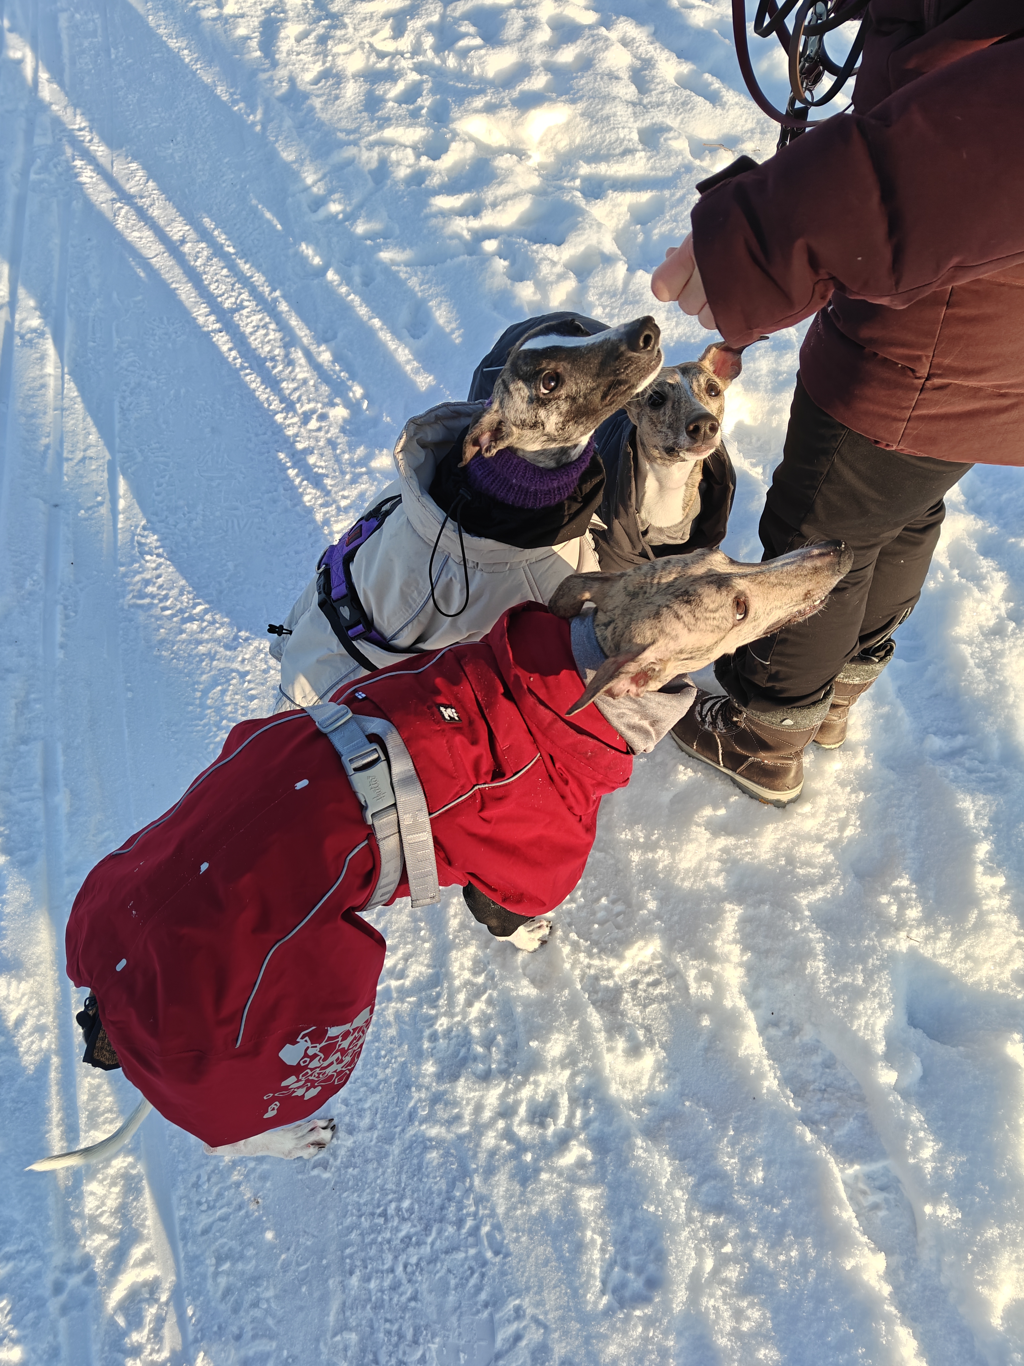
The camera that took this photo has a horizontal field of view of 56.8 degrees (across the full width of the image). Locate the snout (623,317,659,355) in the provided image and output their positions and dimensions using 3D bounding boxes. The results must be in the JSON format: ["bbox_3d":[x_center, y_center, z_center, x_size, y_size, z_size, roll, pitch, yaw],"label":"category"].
[{"bbox_3d":[0.131,-0.353,0.960,0.036,0.034,0.037,-20,37,34],"label":"snout"}]

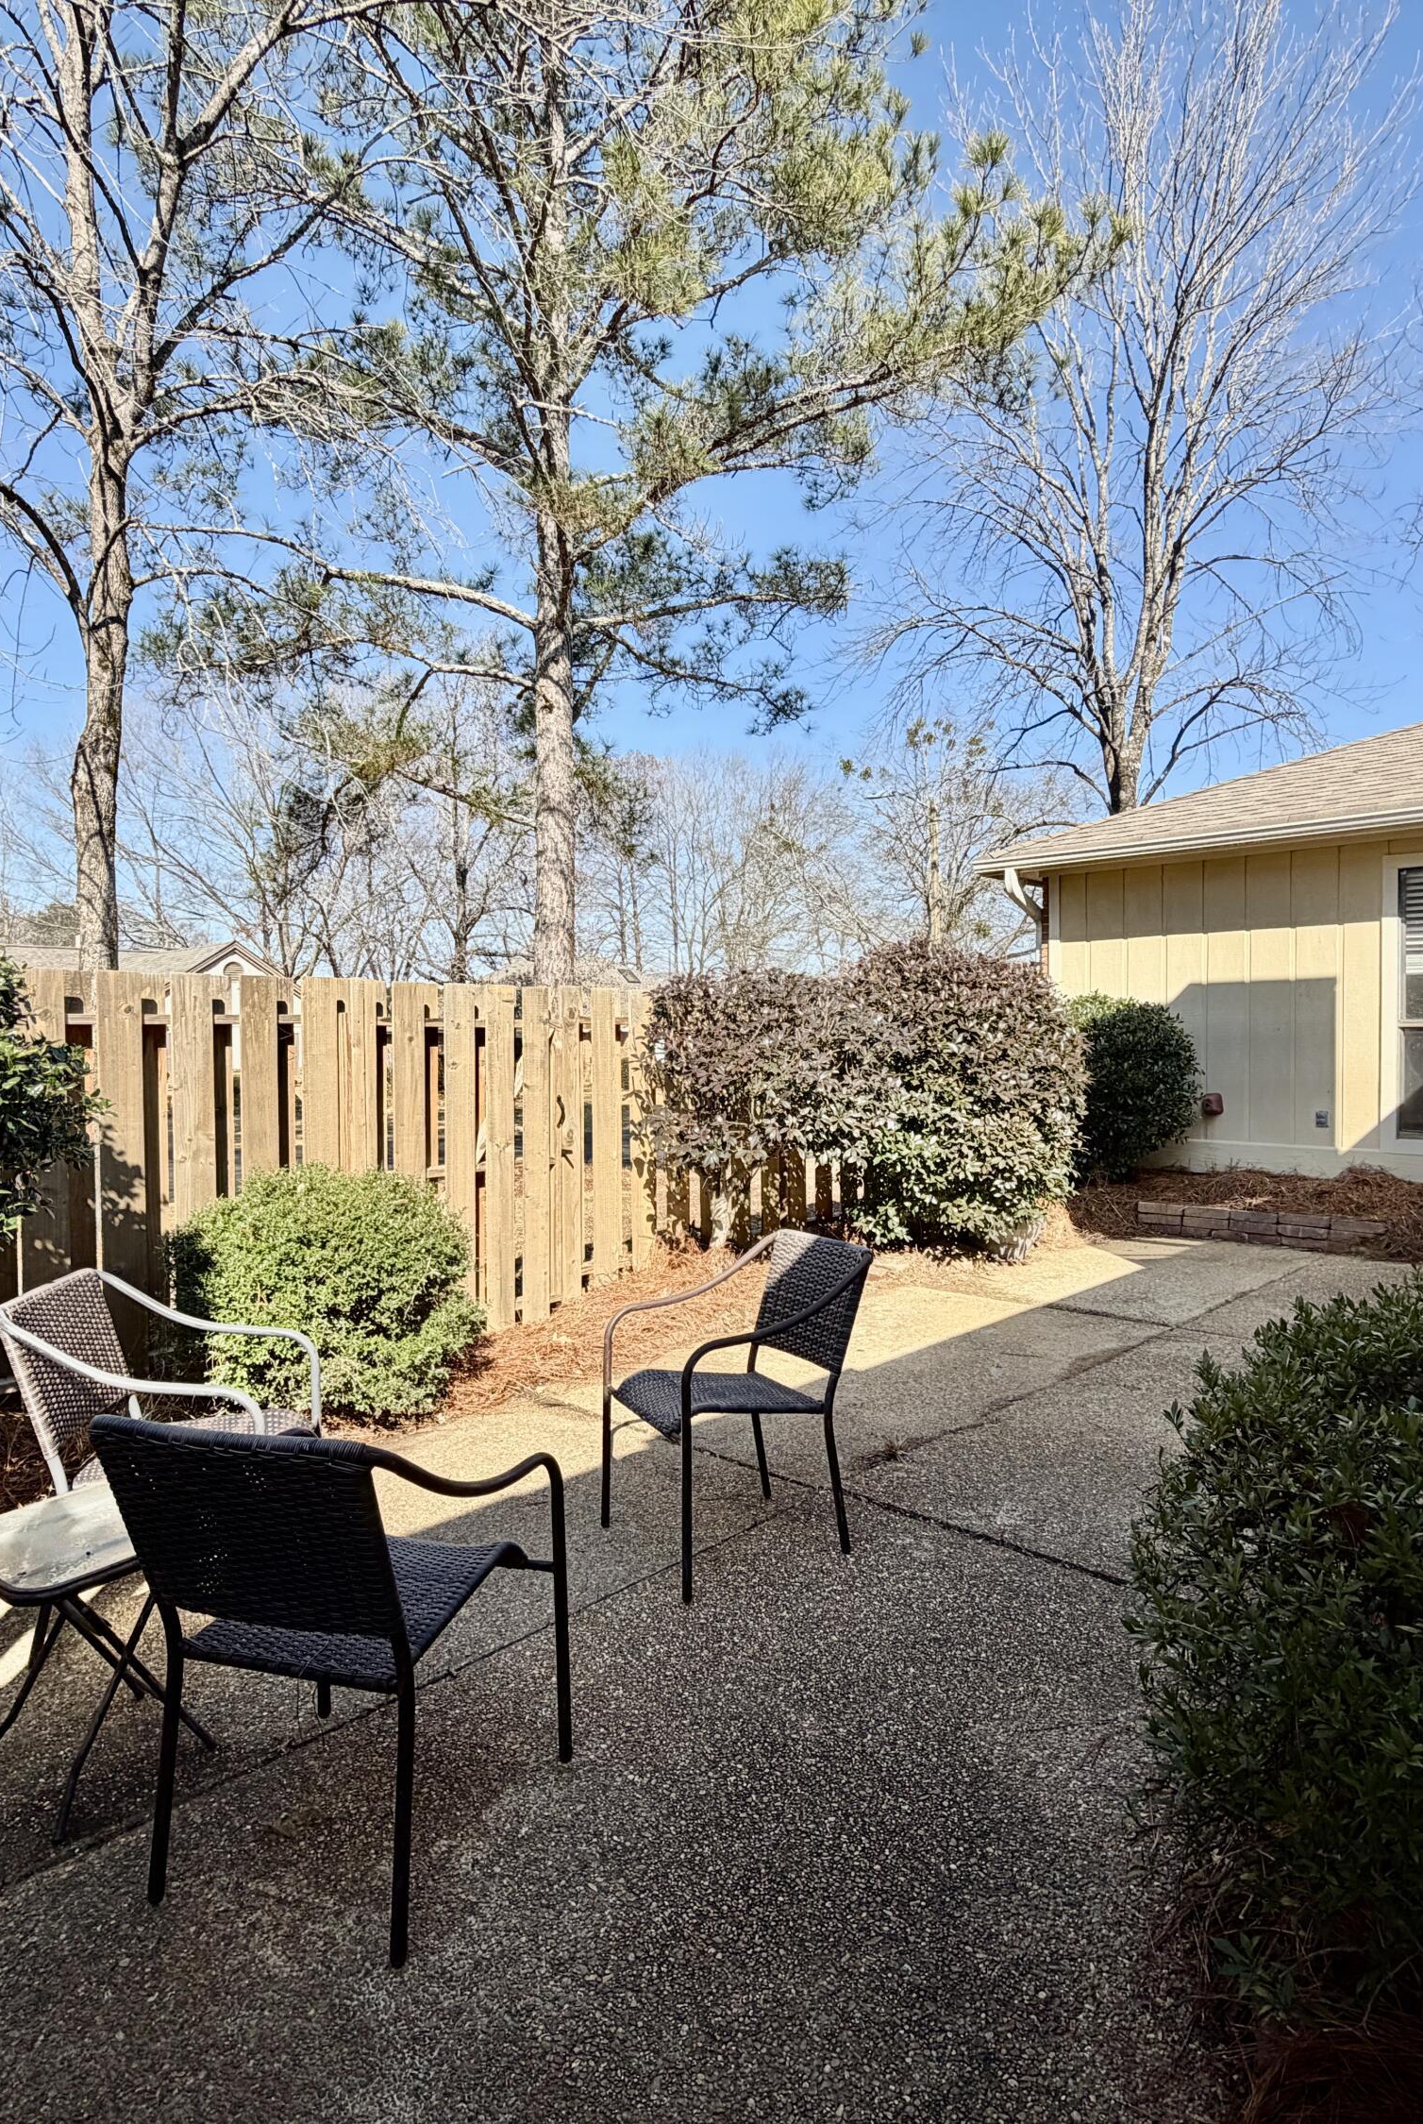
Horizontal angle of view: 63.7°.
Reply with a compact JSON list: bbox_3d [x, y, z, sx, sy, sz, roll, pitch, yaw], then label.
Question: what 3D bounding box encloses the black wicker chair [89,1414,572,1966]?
[{"bbox_3d":[-0.688,1.038,2.184,0.623,0.880,0.670,0,1,17],"label":"black wicker chair"}]

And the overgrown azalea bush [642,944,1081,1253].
[{"bbox_3d":[1.153,0.247,7.206,1.600,2.000,2.900,0,1,44],"label":"overgrown azalea bush"}]

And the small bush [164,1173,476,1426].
[{"bbox_3d":[-1.629,0.927,4.867,1.120,0.970,1.320,0,1,44],"label":"small bush"}]

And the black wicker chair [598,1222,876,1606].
[{"bbox_3d":[0.078,1.006,3.486,0.670,0.880,0.623,-1,1,-27],"label":"black wicker chair"}]

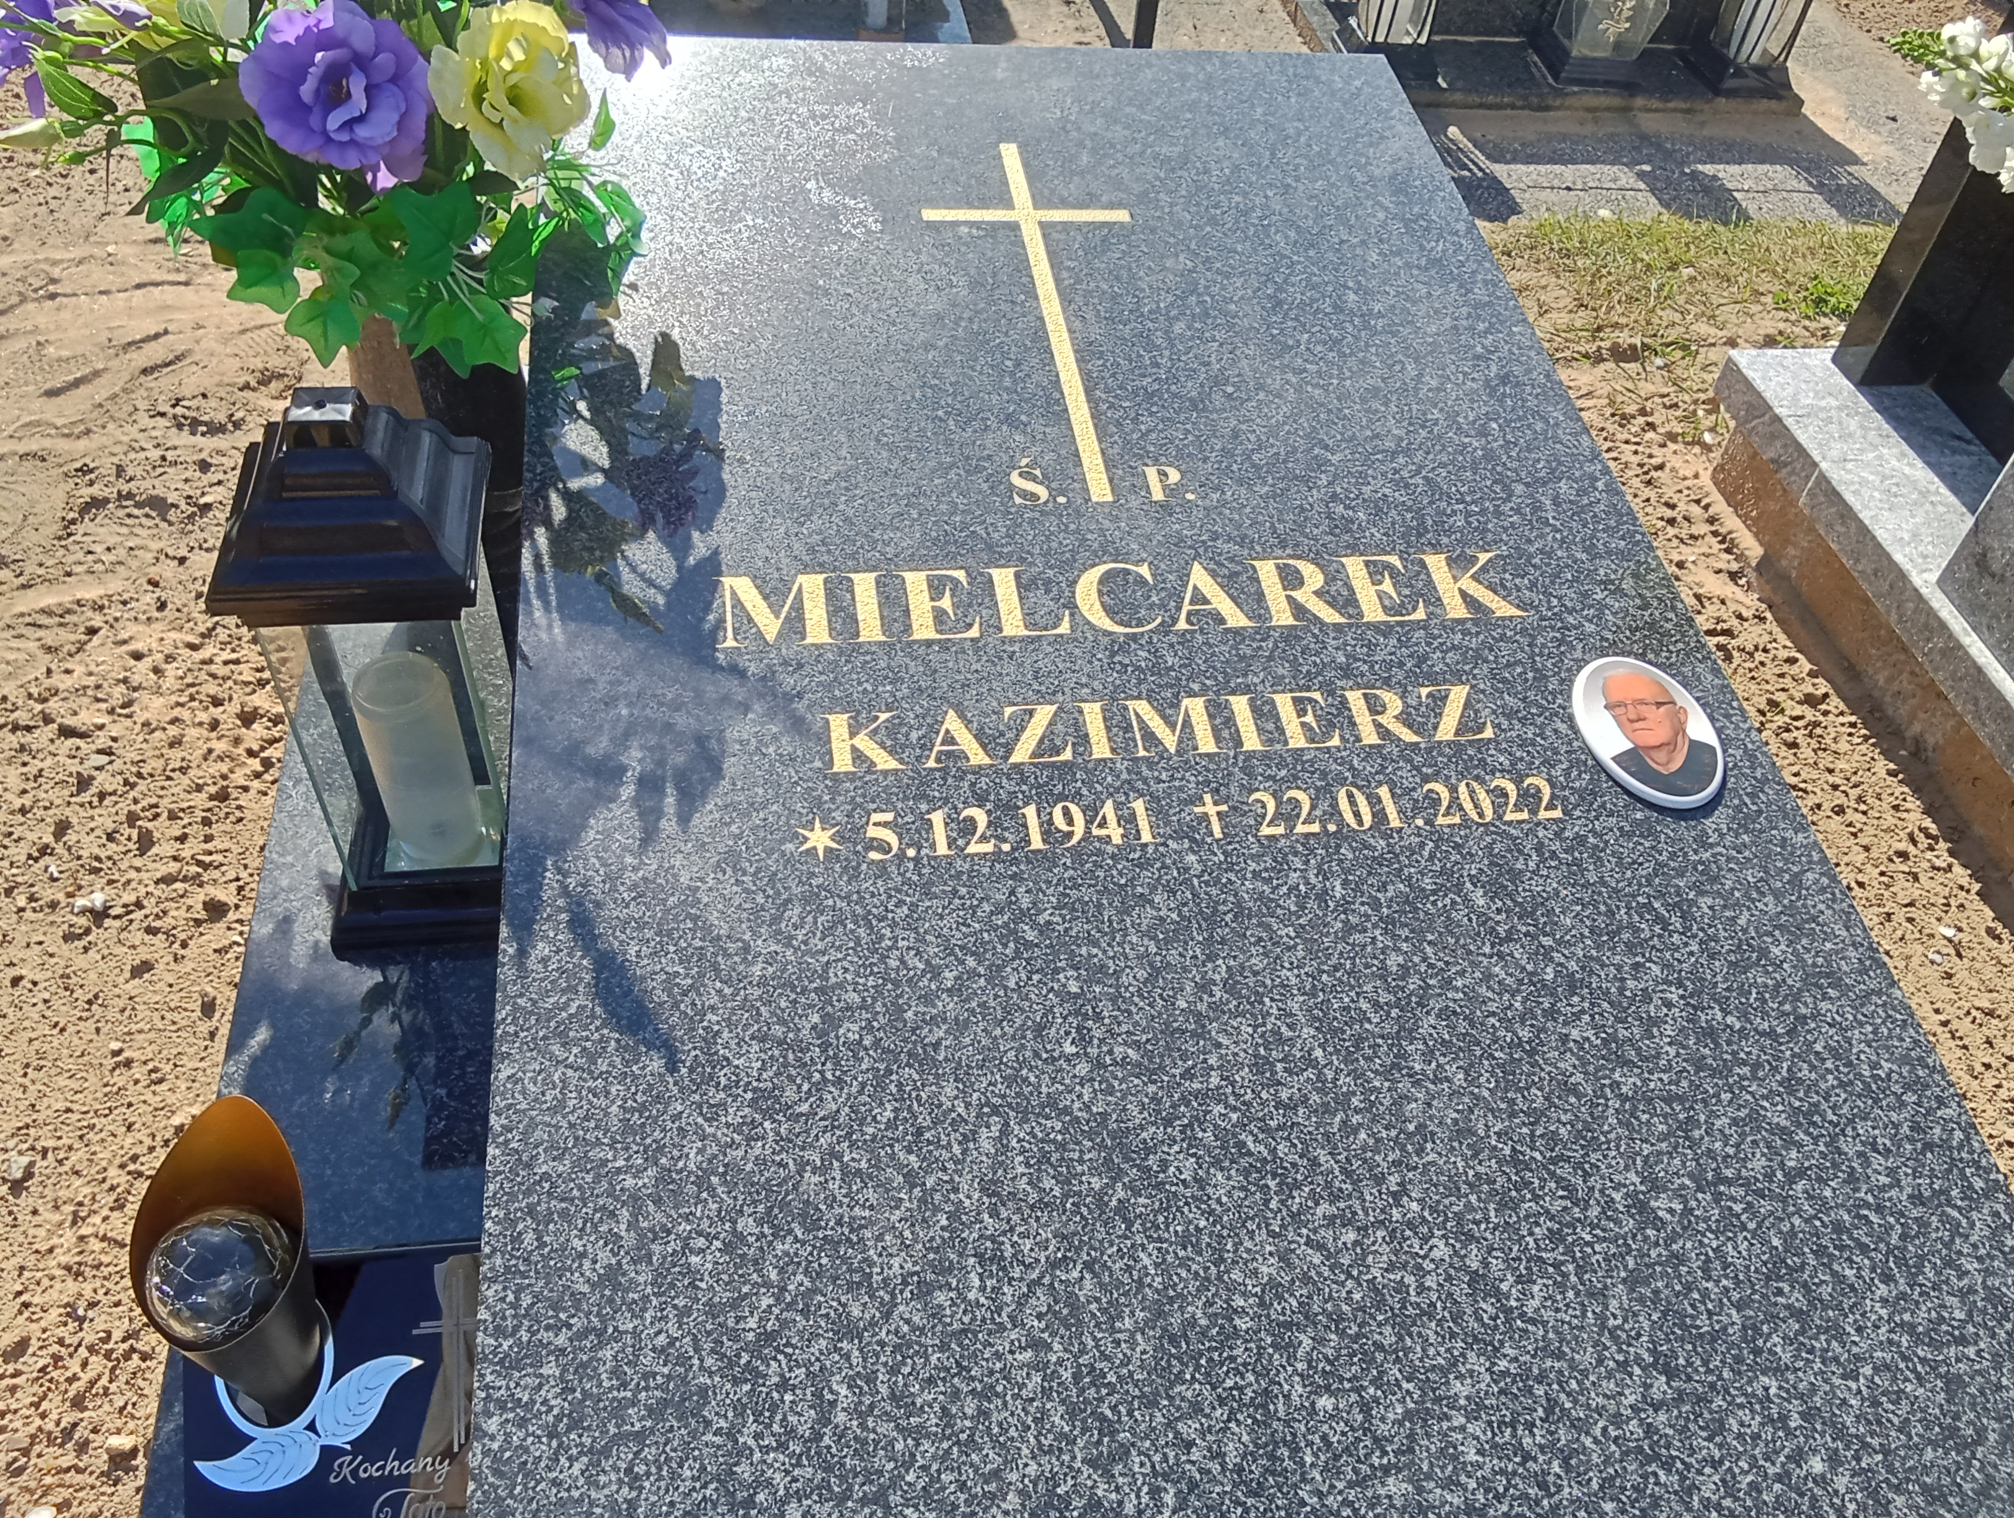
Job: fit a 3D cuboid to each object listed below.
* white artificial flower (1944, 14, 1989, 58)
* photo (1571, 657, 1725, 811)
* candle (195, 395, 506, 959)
[{"bbox_3d":[0.875,-0.660,1.440,0.042,0.040,0.040,28,52,18],"label":"white artificial flower"},{"bbox_3d":[0.414,-0.020,1.015,0.088,0.011,0.122,-3,53,-9],"label":"photo"},{"bbox_3d":[-0.352,-0.054,0.915,0.134,0.363,0.134,-3,49,-9],"label":"candle"}]

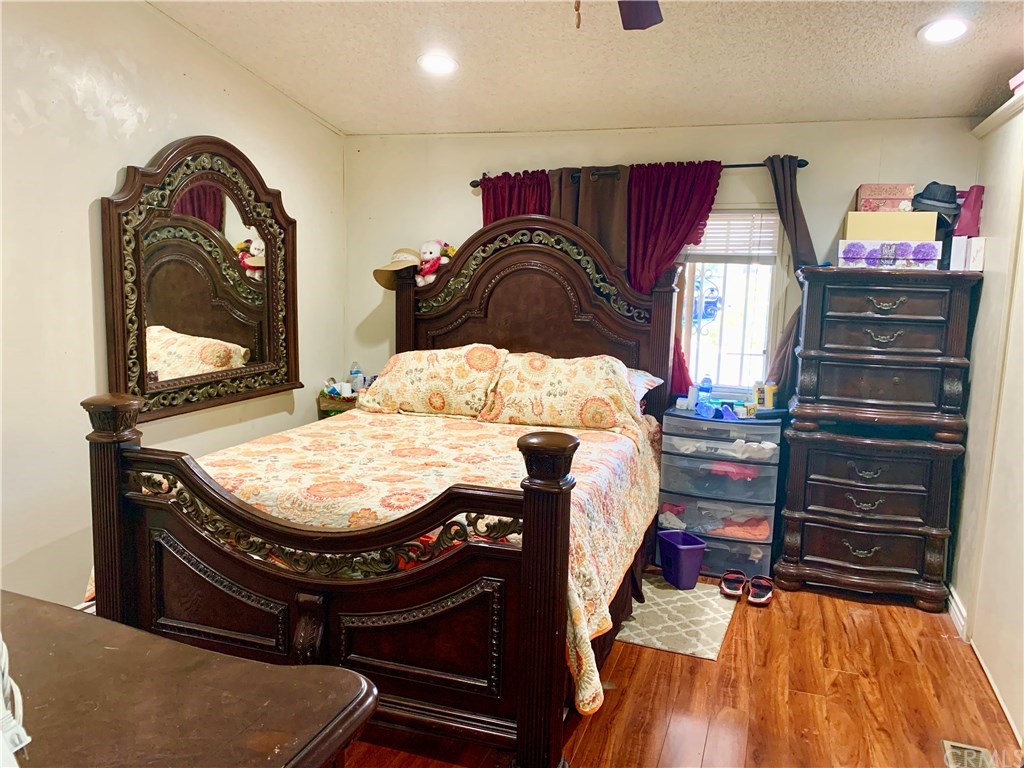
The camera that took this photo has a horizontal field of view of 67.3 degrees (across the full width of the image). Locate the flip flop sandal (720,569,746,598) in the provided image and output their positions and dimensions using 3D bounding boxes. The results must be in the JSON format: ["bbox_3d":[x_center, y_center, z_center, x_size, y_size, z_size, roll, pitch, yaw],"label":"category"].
[{"bbox_3d":[1.076,0.944,3.709,0.107,0.075,0.260,4,9,19],"label":"flip flop sandal"}]

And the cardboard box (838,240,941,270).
[{"bbox_3d":[1.717,-0.586,3.549,0.410,0.128,0.300,4,9,19],"label":"cardboard box"}]

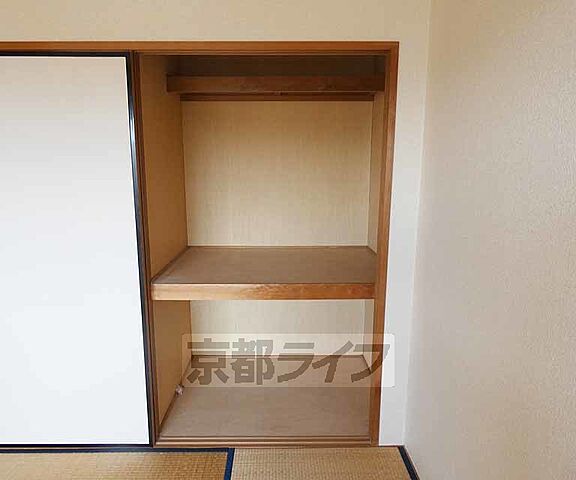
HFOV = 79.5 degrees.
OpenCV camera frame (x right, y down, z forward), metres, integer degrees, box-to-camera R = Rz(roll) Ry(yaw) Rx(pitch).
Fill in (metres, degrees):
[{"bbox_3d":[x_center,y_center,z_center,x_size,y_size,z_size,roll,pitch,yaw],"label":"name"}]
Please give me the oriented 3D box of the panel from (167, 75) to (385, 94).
[{"bbox_3d":[-0.064,-0.887,1.988,1.228,0.085,0.050,0,11,0],"label":"panel"}]

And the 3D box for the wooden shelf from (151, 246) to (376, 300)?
[{"bbox_3d":[-0.046,0.163,1.993,1.178,0.076,0.814,0,11,0],"label":"wooden shelf"}]

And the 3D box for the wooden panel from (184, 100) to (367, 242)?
[{"bbox_3d":[-0.065,-0.419,2.312,1.228,0.951,0.035,0,11,0],"label":"wooden panel"}]

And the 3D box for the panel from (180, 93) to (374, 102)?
[{"bbox_3d":[-0.066,-0.902,2.194,1.228,0.043,0.030,0,11,0],"label":"panel"}]

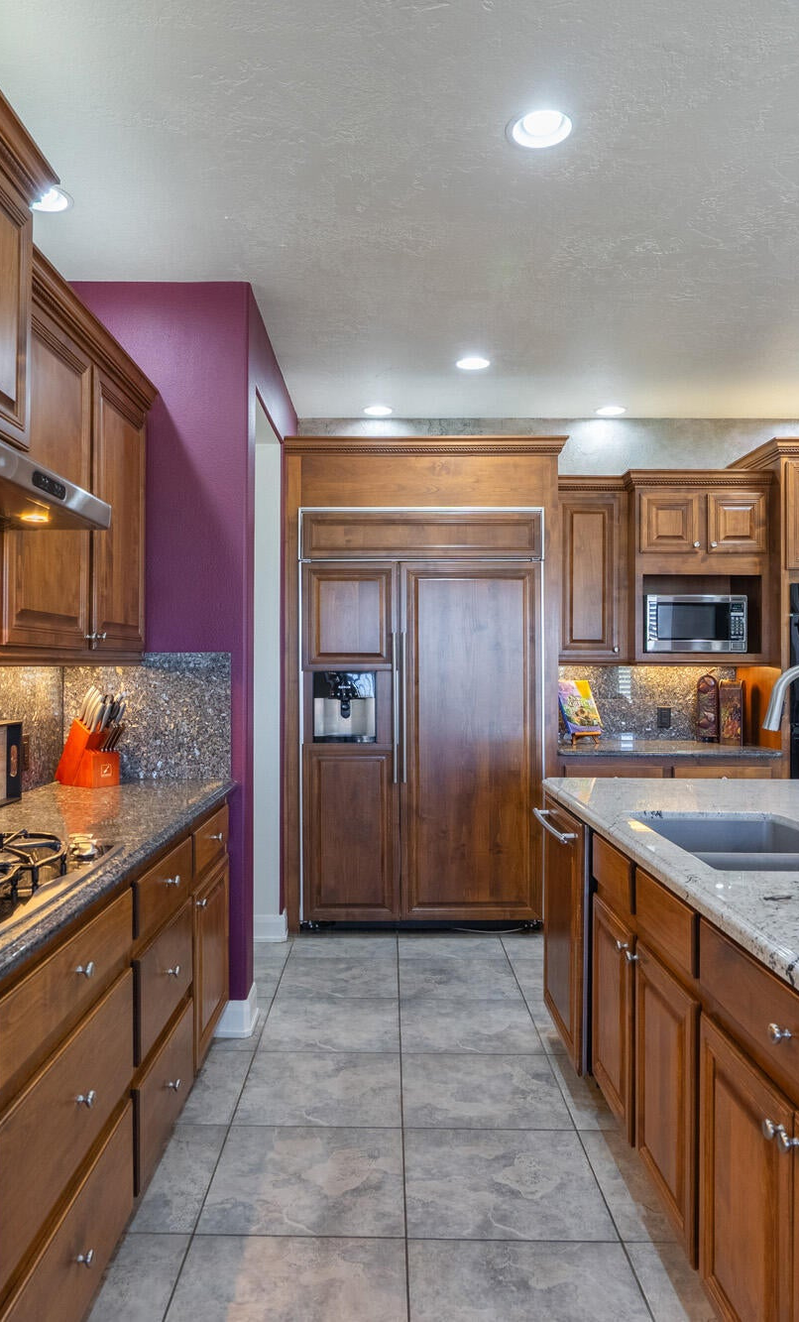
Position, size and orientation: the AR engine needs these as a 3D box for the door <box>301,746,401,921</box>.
[{"bbox_3d":[-0.237,0.855,4.385,0.490,0.868,0.050,0,0,-1],"label":"door"}]

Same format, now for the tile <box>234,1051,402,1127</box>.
[{"bbox_3d":[-0.244,1.371,2.817,0.505,0.012,0.488,0,0,-1],"label":"tile"}]

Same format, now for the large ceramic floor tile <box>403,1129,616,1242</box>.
[{"bbox_3d":[0.268,1.374,2.334,0.505,0.012,0.488,0,0,-1],"label":"large ceramic floor tile"}]

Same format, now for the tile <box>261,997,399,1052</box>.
[{"bbox_3d":[-0.255,1.377,3.327,0.500,0.010,0.500,0,0,-1],"label":"tile"}]

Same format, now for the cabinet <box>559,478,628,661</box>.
[{"bbox_3d":[1.020,-0.483,4.880,0.420,0.985,0.350,0,0,-1],"label":"cabinet"}]

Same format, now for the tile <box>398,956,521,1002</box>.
[{"bbox_3d":[0.255,1.374,3.798,0.505,0.012,0.488,0,0,-1],"label":"tile"}]

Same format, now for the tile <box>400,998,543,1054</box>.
[{"bbox_3d":[0.260,1.379,3.320,0.500,0.010,0.500,0,0,-1],"label":"tile"}]

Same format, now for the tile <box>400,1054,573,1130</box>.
[{"bbox_3d":[0.262,1.377,2.824,0.500,0.010,0.500,0,0,-1],"label":"tile"}]

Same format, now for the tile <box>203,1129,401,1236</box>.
[{"bbox_3d":[-0.240,1.371,2.329,0.505,0.012,0.488,0,0,-1],"label":"tile"}]

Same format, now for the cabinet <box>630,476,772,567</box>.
[{"bbox_3d":[1.525,-0.715,4.700,0.730,0.485,0.500,0,0,-1],"label":"cabinet"}]

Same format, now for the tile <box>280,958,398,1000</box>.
[{"bbox_3d":[-0.253,1.371,3.793,0.505,0.012,0.488,0,0,-1],"label":"tile"}]

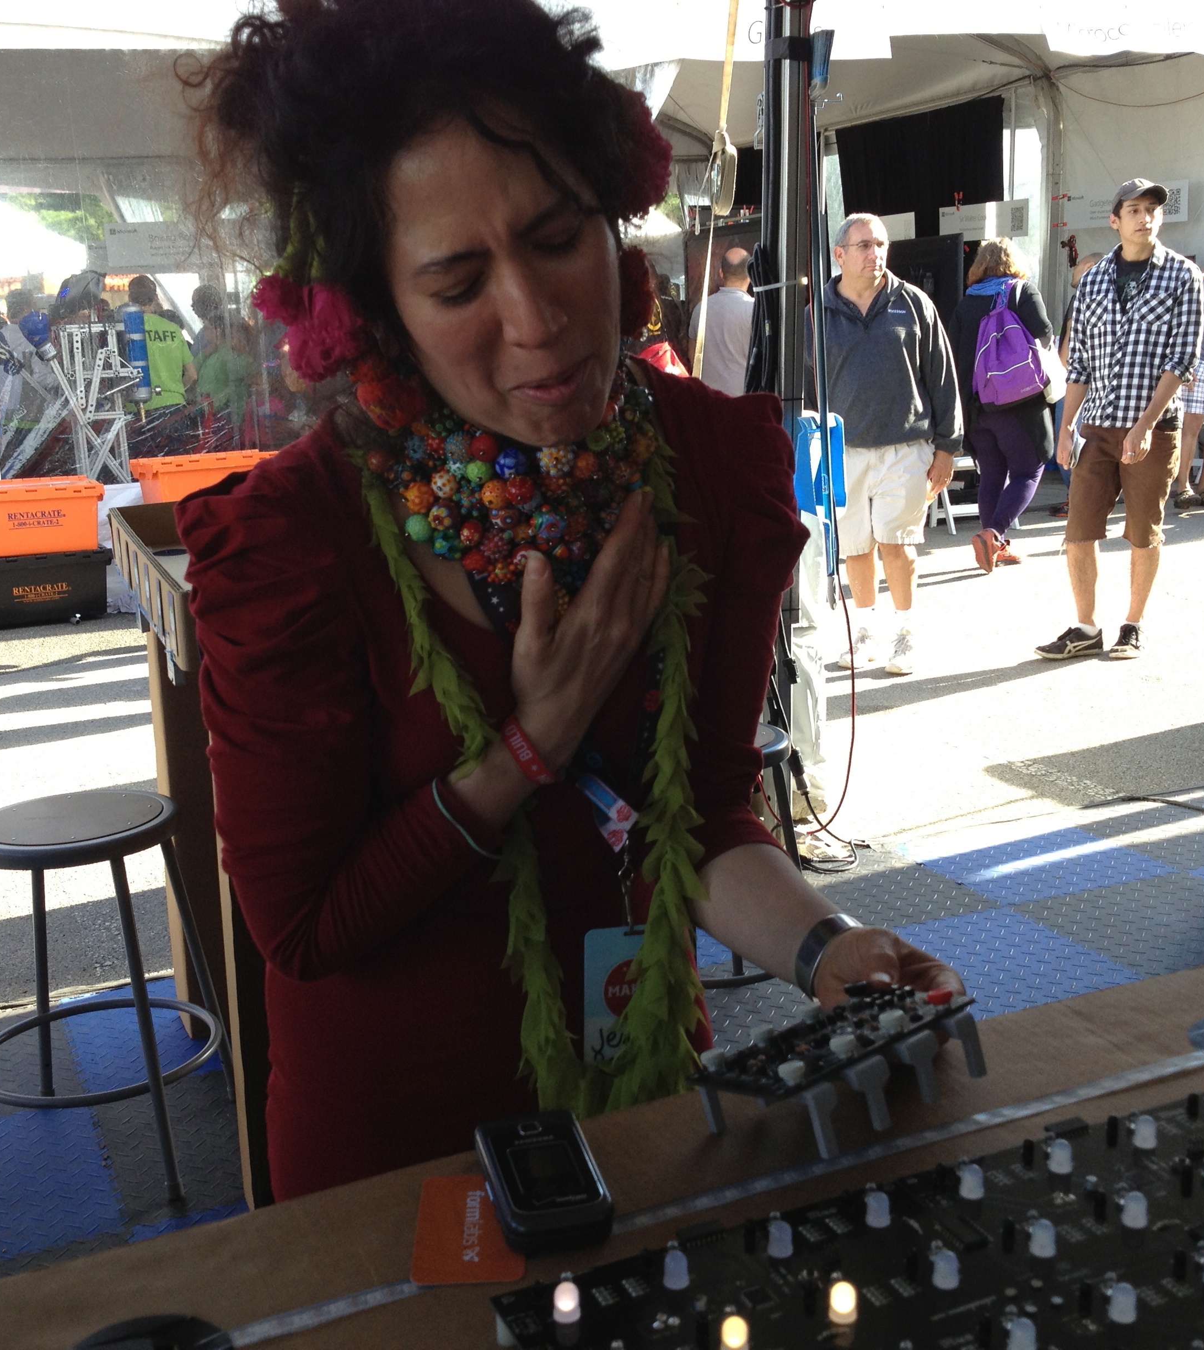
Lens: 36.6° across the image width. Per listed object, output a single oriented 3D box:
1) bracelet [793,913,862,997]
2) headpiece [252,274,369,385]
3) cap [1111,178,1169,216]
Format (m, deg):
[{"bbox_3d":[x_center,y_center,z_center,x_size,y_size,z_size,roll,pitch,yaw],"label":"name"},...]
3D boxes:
[{"bbox_3d":[0.132,0.163,1.050,0.020,0.058,0.056,27,-2,40],"label":"bracelet"},{"bbox_3d":[-0.156,-0.186,0.980,0.062,0.062,0.050,-2,0,30],"label":"headpiece"},{"bbox_3d":[1.957,-1.742,6.640,0.175,0.135,0.255,-7,9,-18],"label":"cap"}]

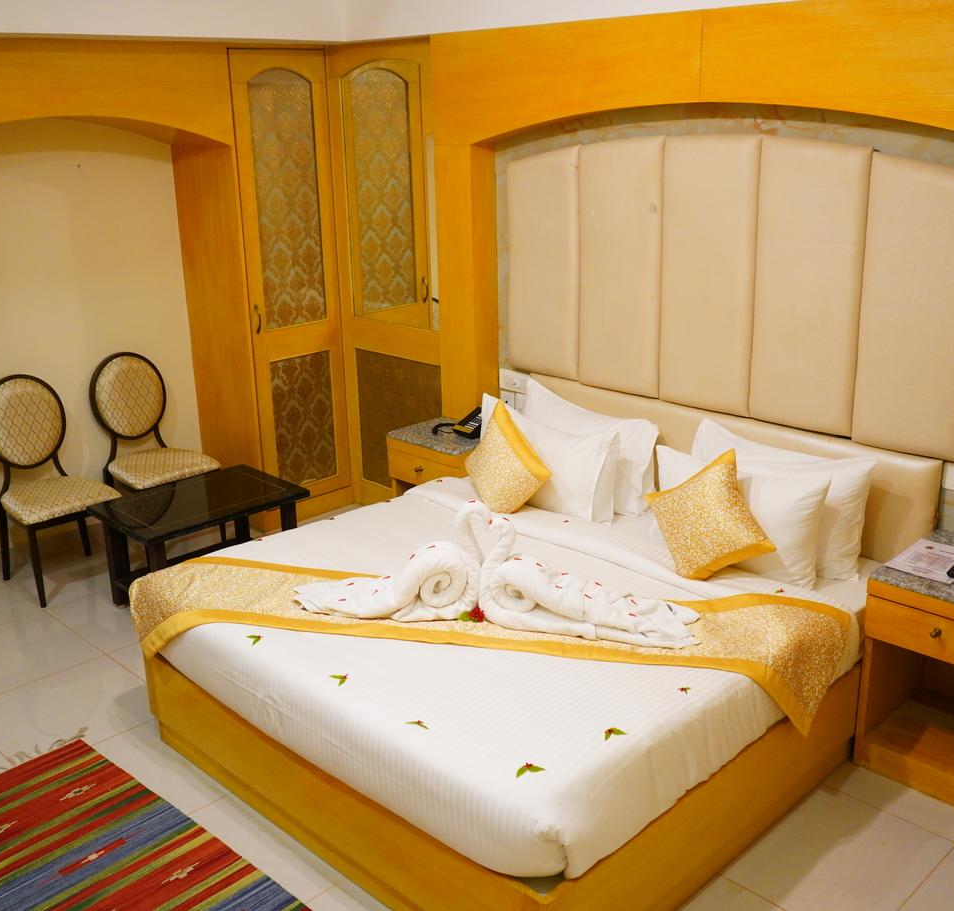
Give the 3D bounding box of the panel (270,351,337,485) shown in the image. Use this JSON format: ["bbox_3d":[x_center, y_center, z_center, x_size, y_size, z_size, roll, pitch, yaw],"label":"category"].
[{"bbox_3d":[-0.920,-0.191,5.701,0.385,0.700,0.020,-17,23,-42],"label":"panel"}]

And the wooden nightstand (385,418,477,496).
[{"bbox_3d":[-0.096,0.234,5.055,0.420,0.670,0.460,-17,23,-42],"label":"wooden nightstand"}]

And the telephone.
[{"bbox_3d":[-0.005,-0.157,5.025,0.185,0.100,0.175,-17,23,-42],"label":"telephone"}]

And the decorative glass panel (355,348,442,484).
[{"bbox_3d":[-0.406,-0.152,5.601,0.020,0.740,0.680,-17,23,-42],"label":"decorative glass panel"}]

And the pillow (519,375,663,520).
[{"bbox_3d":[0.425,-0.040,4.329,0.670,0.410,0.160,16,8,43],"label":"pillow"}]

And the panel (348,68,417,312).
[{"bbox_3d":[-0.468,-1.300,5.375,0.030,1.230,0.460,-17,23,-42],"label":"panel"}]

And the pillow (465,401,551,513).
[{"bbox_3d":[0.125,0.011,4.066,0.130,0.340,0.340,4,53,-46],"label":"pillow"}]

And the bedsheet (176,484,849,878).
[{"bbox_3d":[0.180,0.519,3.652,1.930,0.270,1.860,-17,23,-42],"label":"bedsheet"}]

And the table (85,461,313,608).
[{"bbox_3d":[-1.264,0.417,4.943,0.820,0.455,0.590,-17,23,-40],"label":"table"}]

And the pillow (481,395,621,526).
[{"bbox_3d":[0.248,-0.006,4.343,0.715,0.400,0.160,16,0,43],"label":"pillow"}]

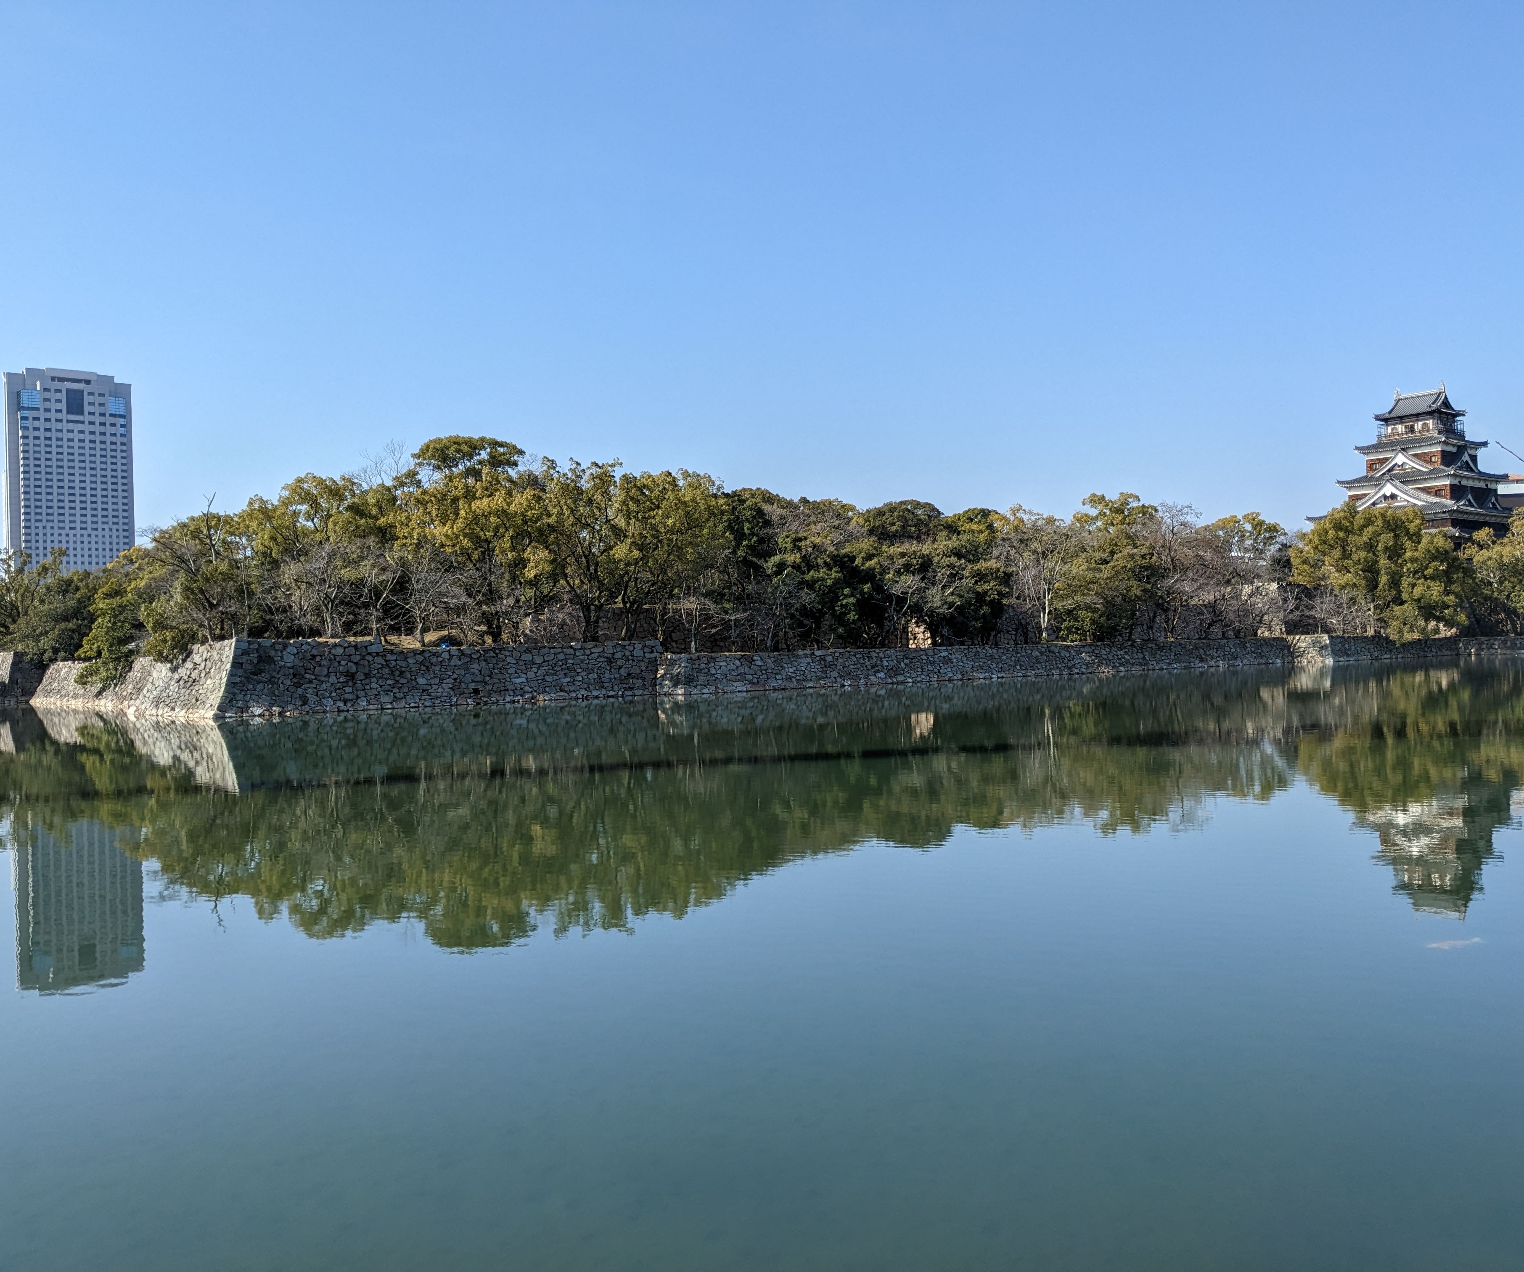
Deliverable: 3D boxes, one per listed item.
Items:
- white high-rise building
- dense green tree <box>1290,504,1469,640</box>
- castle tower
[{"bbox_3d":[-343.300,-54.940,658.040,53.630,150.000,25.000,-1,-1,-40],"label":"white high-rise building"},{"bbox_3d":[78.500,-8.160,168.000,20.000,17.000,18.500,-2,-1,25],"label":"dense green tree"},{"bbox_3d":[100.160,-25.050,204.710,21.000,27.800,22.800,-1,-1,-39],"label":"castle tower"}]

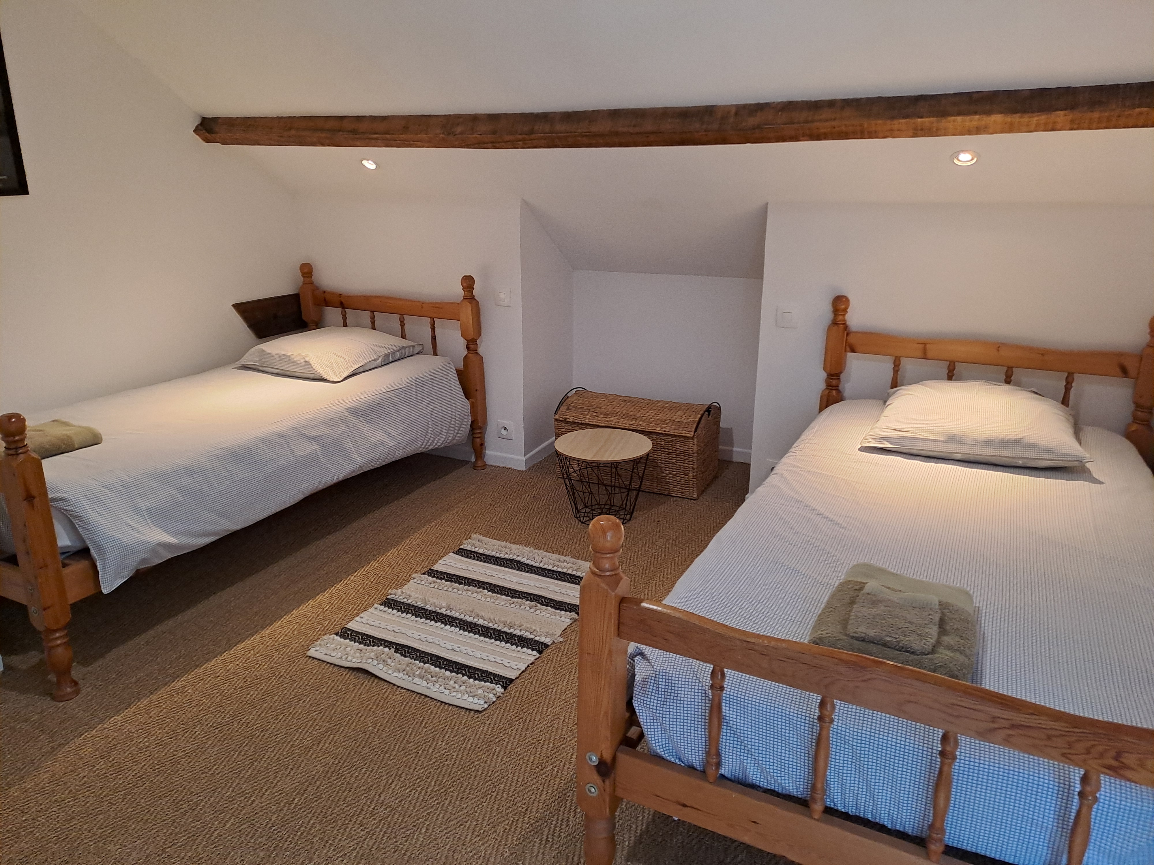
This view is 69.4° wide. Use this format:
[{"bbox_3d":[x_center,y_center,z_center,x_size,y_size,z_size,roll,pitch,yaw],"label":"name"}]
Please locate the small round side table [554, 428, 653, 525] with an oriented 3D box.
[{"bbox_3d":[0.103,0.185,3.313,0.384,0.297,0.384,0,18,0],"label":"small round side table"}]

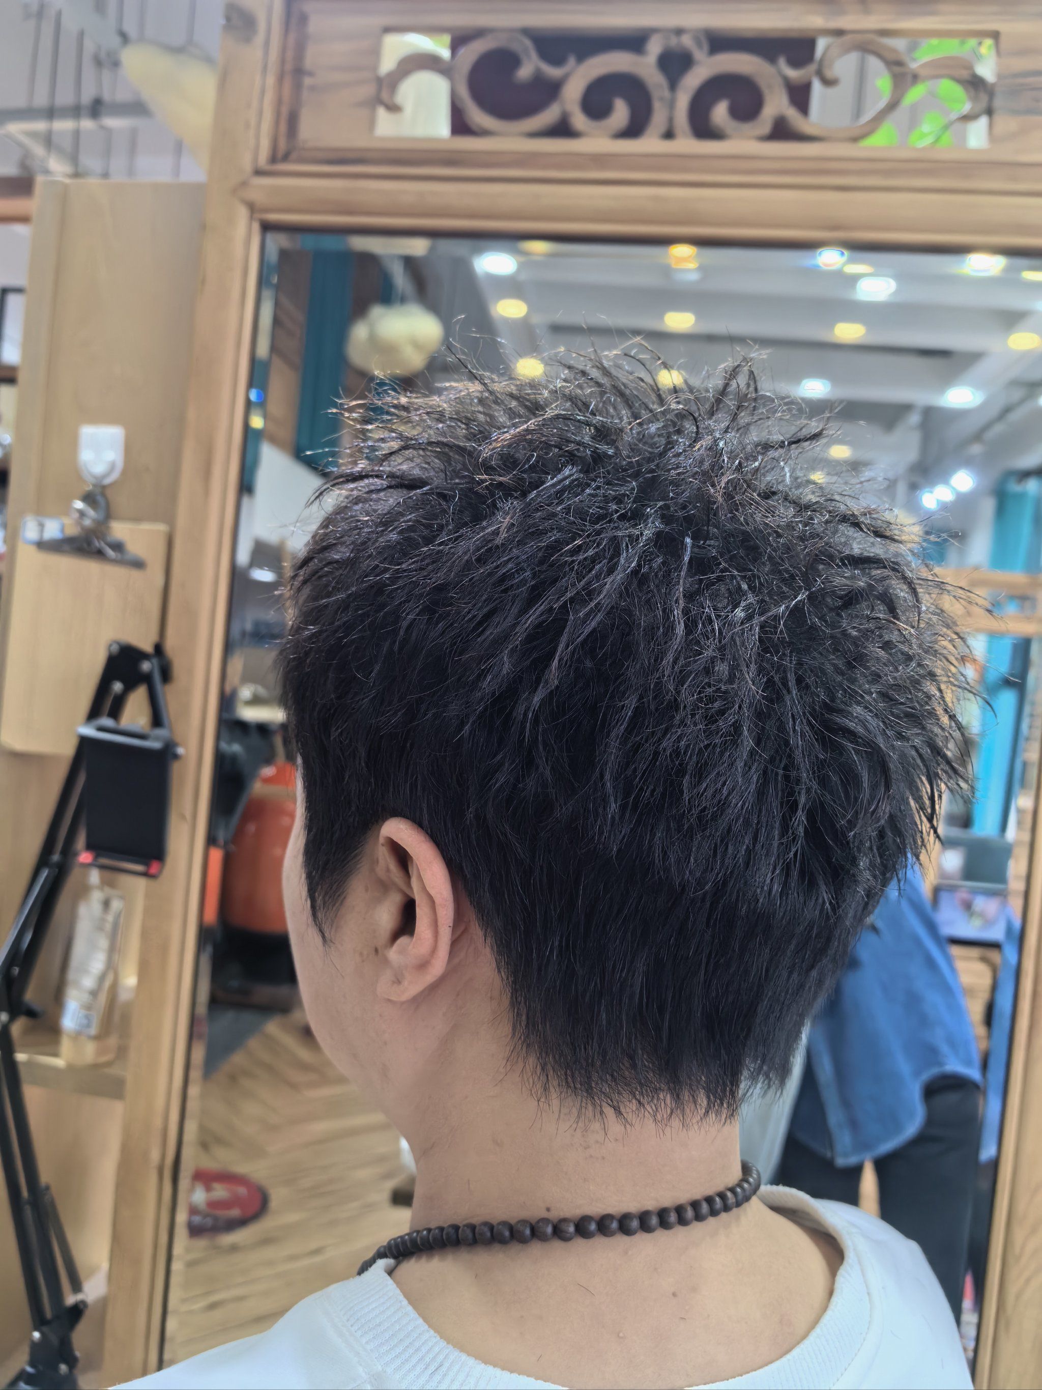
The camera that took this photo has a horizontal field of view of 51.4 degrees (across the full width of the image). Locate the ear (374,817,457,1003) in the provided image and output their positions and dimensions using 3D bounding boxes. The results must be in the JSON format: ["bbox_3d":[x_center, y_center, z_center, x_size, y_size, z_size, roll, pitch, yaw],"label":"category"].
[{"bbox_3d":[-0.036,0.072,0.362,0.022,0.062,0.035,2,1,-40],"label":"ear"}]

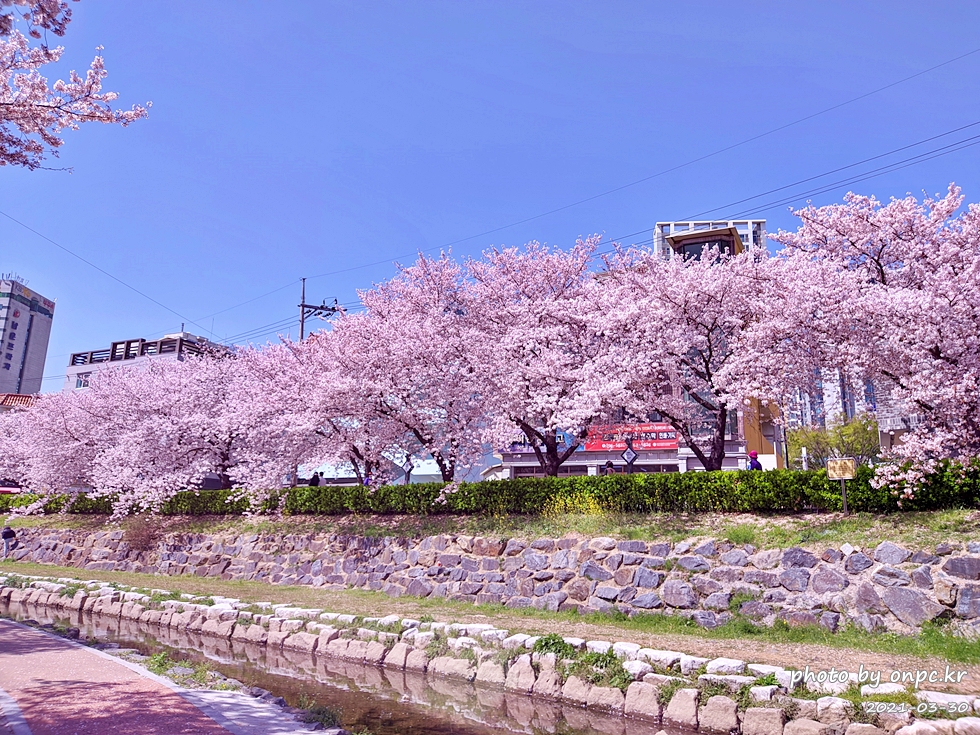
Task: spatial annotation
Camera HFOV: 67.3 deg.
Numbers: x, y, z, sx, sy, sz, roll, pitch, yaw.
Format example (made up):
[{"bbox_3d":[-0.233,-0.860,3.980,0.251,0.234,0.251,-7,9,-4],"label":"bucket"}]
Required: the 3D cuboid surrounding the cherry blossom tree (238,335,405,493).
[{"bbox_3d":[-7.754,2.484,33.729,7.730,8.140,7.210,-9,-17,39],"label":"cherry blossom tree"}]

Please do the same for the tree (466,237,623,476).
[{"bbox_3d":[1.994,0.209,26.287,6.180,9.790,6.390,2,-13,0],"label":"tree"}]

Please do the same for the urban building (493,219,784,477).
[{"bbox_3d":[8.979,1.911,43.731,13.480,14.720,11.000,-5,-15,26],"label":"urban building"}]

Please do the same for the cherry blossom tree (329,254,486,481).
[{"bbox_3d":[-3.135,0.536,30.194,6.800,10.610,6.800,2,-13,0],"label":"cherry blossom tree"}]

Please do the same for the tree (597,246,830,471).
[{"bbox_3d":[6.773,0.197,22.412,7.210,8.340,7.000,-9,-17,39],"label":"tree"}]

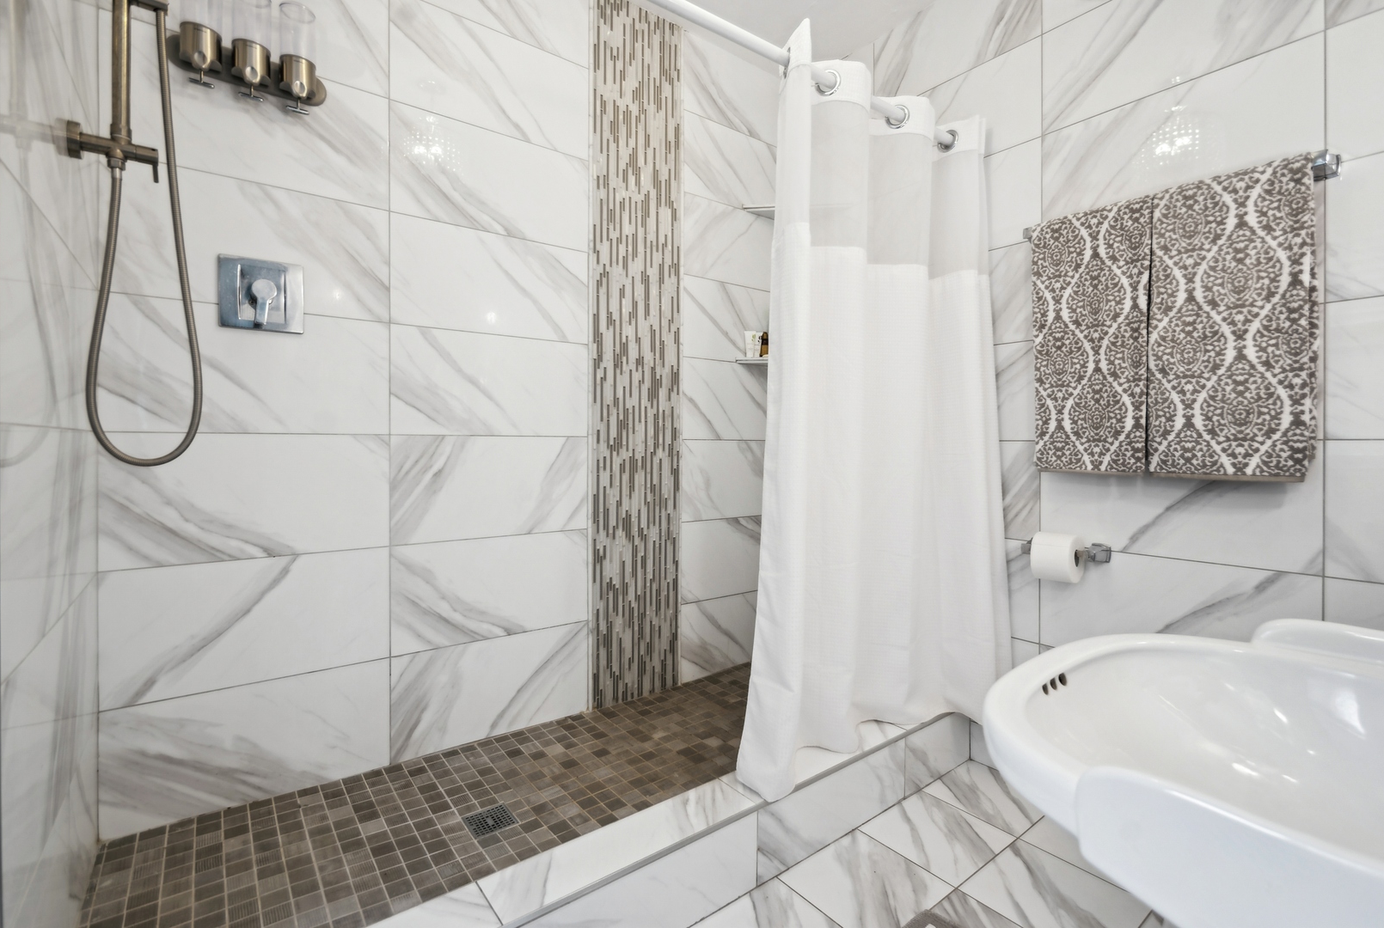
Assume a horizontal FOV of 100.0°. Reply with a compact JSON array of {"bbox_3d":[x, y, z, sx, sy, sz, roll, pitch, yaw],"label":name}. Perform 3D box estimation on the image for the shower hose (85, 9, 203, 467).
[{"bbox_3d":[-0.987,-0.415,1.052,0.156,0.838,0.050,-1,1,-39],"label":"shower hose"}]

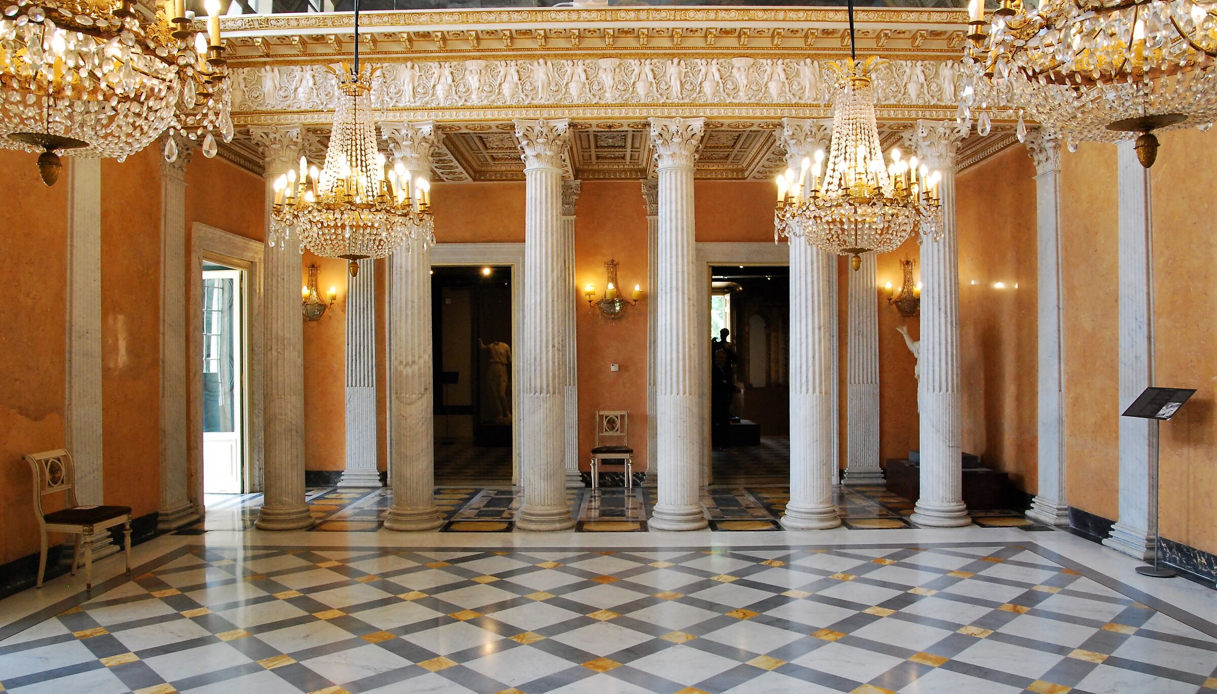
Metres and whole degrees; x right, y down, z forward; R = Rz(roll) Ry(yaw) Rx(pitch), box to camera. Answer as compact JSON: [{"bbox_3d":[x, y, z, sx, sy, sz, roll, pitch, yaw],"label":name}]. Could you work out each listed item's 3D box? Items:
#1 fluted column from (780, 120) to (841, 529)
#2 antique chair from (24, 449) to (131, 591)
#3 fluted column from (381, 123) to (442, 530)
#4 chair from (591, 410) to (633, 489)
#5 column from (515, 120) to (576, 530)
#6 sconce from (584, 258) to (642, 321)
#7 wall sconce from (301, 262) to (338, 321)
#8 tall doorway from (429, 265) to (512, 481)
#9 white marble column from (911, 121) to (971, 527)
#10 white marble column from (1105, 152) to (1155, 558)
[{"bbox_3d":[1.841,-0.207,7.437,0.550,3.645,0.550,0,0,0],"label":"fluted column"},{"bbox_3d":[-3.674,1.177,5.626,0.525,0.920,0.490,0,-1,0],"label":"antique chair"},{"bbox_3d":[-1.795,-0.183,7.456,0.550,3.645,0.550,0,0,0],"label":"fluted column"},{"bbox_3d":[0.046,1.195,9.328,0.473,0.894,0.469,0,0,0],"label":"chair"},{"bbox_3d":[-0.585,-0.191,7.449,0.550,3.645,0.550,0,0,0],"label":"column"},{"bbox_3d":[0.052,-0.688,9.726,0.690,0.740,0.360,0,-1,0],"label":"sconce"},{"bbox_3d":[-3.462,-0.646,9.450,0.650,0.671,0.300,0,0,0],"label":"wall sconce"},{"bbox_3d":[-1.775,0.351,9.970,1.220,2.680,0.250,0,-1,0],"label":"tall doorway"},{"bbox_3d":[3.102,-0.222,7.611,0.560,3.720,0.560,0,-1,0],"label":"white marble column"},{"bbox_3d":[4.025,-0.189,6.308,0.150,3.640,0.590,0,-1,0],"label":"white marble column"}]

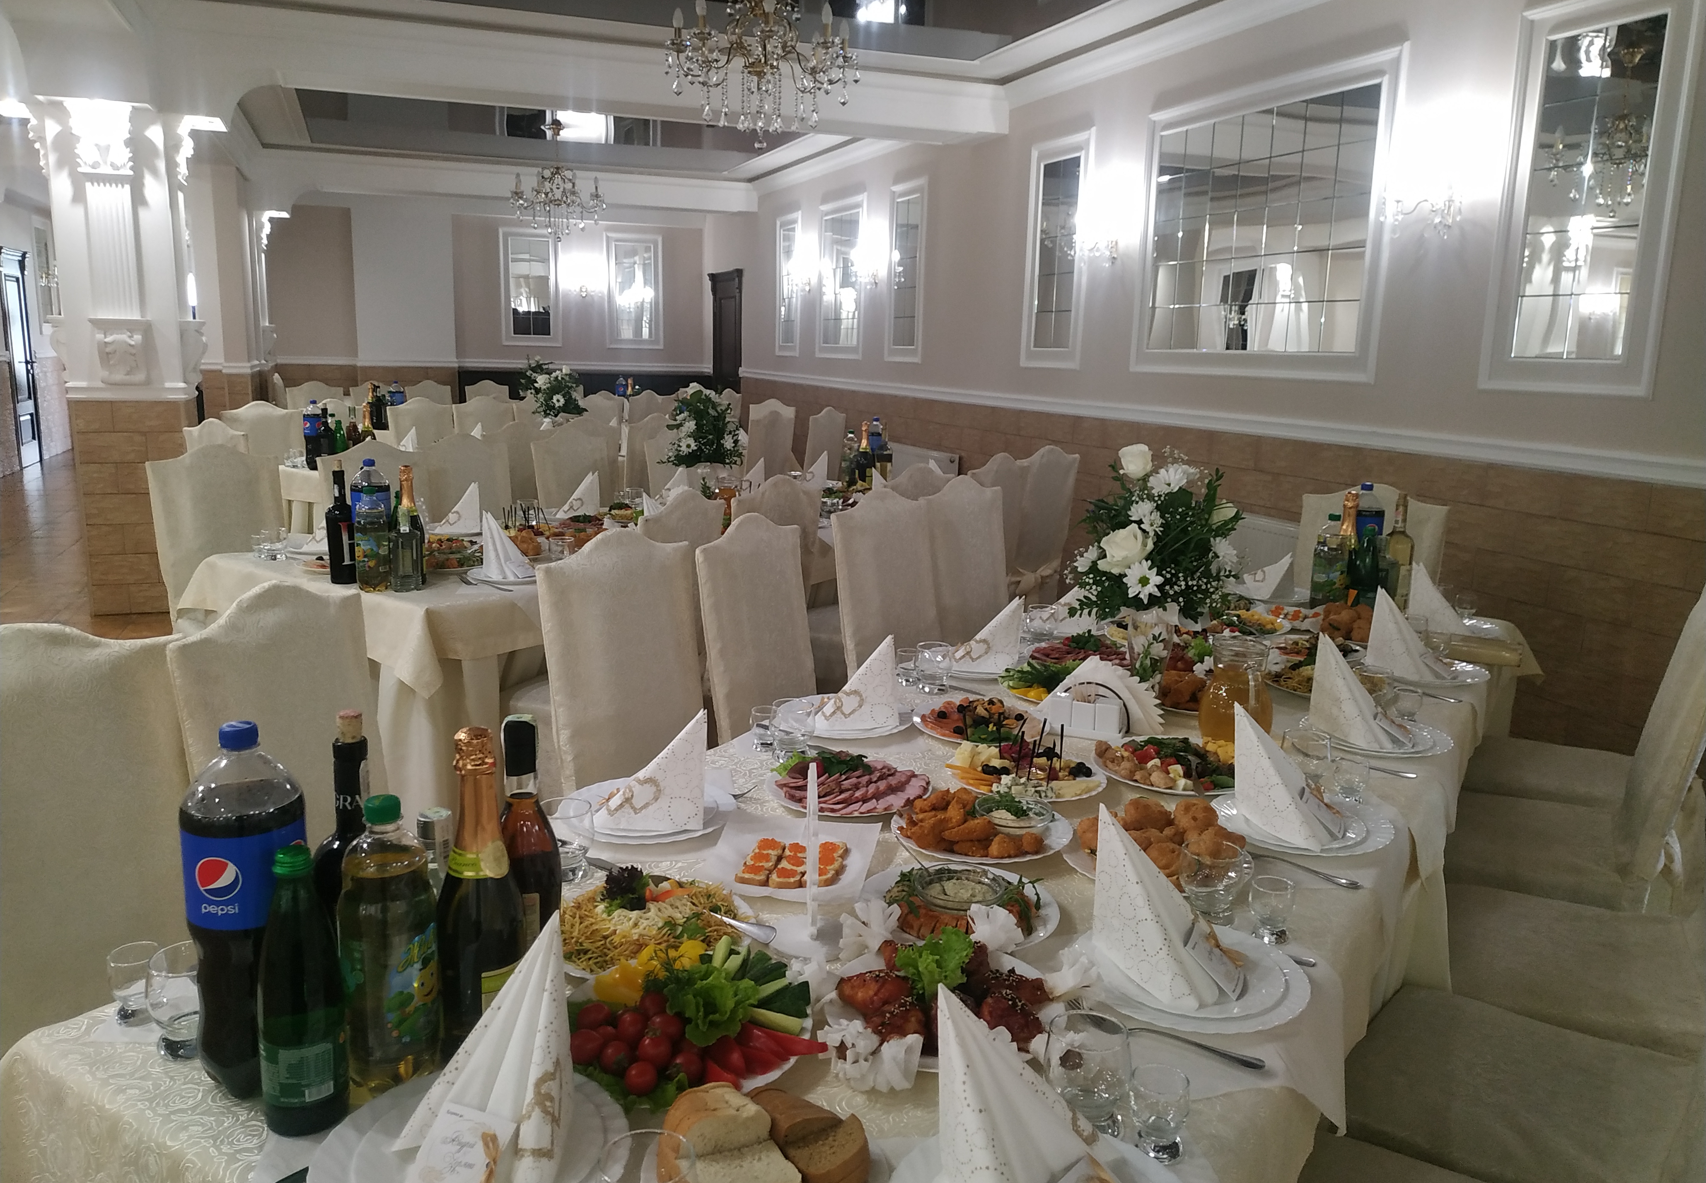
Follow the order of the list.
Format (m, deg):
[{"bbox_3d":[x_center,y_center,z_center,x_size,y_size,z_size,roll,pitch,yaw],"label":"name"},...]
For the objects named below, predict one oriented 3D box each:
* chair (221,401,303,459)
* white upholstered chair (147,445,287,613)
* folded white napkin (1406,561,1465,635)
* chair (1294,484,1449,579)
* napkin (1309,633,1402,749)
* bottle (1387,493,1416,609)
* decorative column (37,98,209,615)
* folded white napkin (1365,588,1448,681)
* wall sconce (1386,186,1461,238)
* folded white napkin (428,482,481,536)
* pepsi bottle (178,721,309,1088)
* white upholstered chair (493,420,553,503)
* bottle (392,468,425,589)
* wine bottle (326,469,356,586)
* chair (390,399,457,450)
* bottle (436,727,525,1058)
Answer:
[{"bbox_3d":[-2.981,-0.458,6.295,0.520,1.068,0.440,9,14,33],"label":"chair"},{"bbox_3d":[-2.017,0.040,4.043,0.530,1.035,0.440,9,14,33],"label":"white upholstered chair"},{"bbox_3d":[1.424,0.010,2.881,0.140,0.165,0.155,9,14,33],"label":"folded white napkin"},{"bbox_3d":[1.535,0.177,3.699,0.460,1.010,0.560,9,14,32],"label":"chair"},{"bbox_3d":[0.845,0.157,1.984,0.135,0.165,0.120,9,14,33],"label":"napkin"},{"bbox_3d":[1.494,-0.108,3.201,0.075,0.306,0.075,9,14,33],"label":"bottle"},{"bbox_3d":[-3.608,-1.103,5.951,0.680,2.390,0.680,-4,13,-21],"label":"decorative column"},{"bbox_3d":[1.173,0.081,2.501,0.150,0.166,0.135,9,14,33],"label":"folded white napkin"},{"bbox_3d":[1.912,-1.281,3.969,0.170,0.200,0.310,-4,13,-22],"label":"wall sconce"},{"bbox_3d":[-1.258,-0.272,3.826,0.135,0.165,0.125,9,14,33],"label":"folded white napkin"},{"bbox_3d":[-0.556,0.284,1.077,0.103,0.339,0.103,-5,13,-27],"label":"pepsi bottle"},{"bbox_3d":[-1.667,-0.253,5.433,0.520,1.068,0.440,9,14,33],"label":"white upholstered chair"},{"bbox_3d":[-1.203,-0.181,3.205,0.087,0.314,0.087,9,14,31],"label":"bottle"},{"bbox_3d":[-1.409,-0.180,3.257,0.076,0.318,0.076,-6,14,-29],"label":"wine bottle"},{"bbox_3d":[-2.422,-0.633,7.089,0.530,1.020,0.460,9,14,32],"label":"chair"},{"bbox_3d":[-0.348,0.284,1.099,0.087,0.318,0.087,9,14,31],"label":"bottle"}]

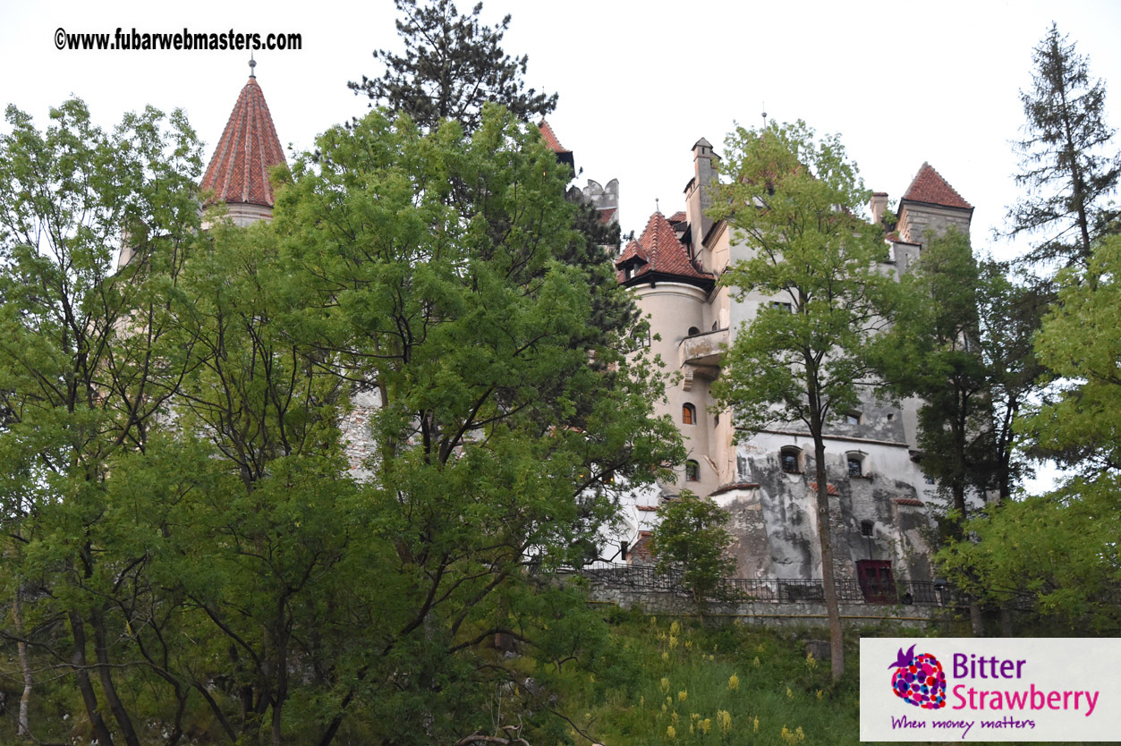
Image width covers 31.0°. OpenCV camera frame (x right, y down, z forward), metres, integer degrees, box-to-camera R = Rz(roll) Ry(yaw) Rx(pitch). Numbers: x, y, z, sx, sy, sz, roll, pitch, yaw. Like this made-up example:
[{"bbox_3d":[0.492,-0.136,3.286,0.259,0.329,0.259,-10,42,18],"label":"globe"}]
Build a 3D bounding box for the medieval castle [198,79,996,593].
[{"bbox_3d":[0.810,0.720,114.880,42.000,30.000,25.000,3,-21,-8],"label":"medieval castle"}]

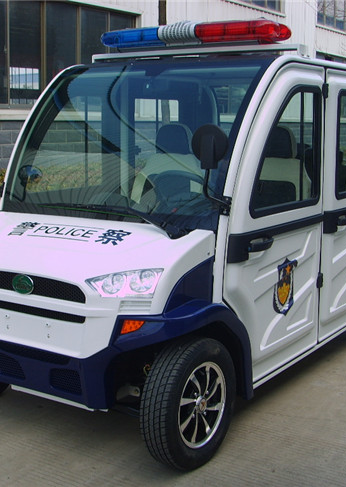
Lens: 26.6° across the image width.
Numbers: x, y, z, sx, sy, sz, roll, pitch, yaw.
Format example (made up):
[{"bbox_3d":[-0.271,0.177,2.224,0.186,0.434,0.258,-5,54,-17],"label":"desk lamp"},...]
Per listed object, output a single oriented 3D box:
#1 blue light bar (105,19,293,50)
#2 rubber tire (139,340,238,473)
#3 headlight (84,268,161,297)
[{"bbox_3d":[0.100,-1.138,4.022,1.167,0.122,0.294,6,11,33],"label":"blue light bar"},{"bbox_3d":[0.074,0.672,3.094,0.154,0.548,0.548,7,11,35],"label":"rubber tire"},{"bbox_3d":[-0.196,0.162,2.941,0.315,0.124,0.089,2,9,13],"label":"headlight"}]

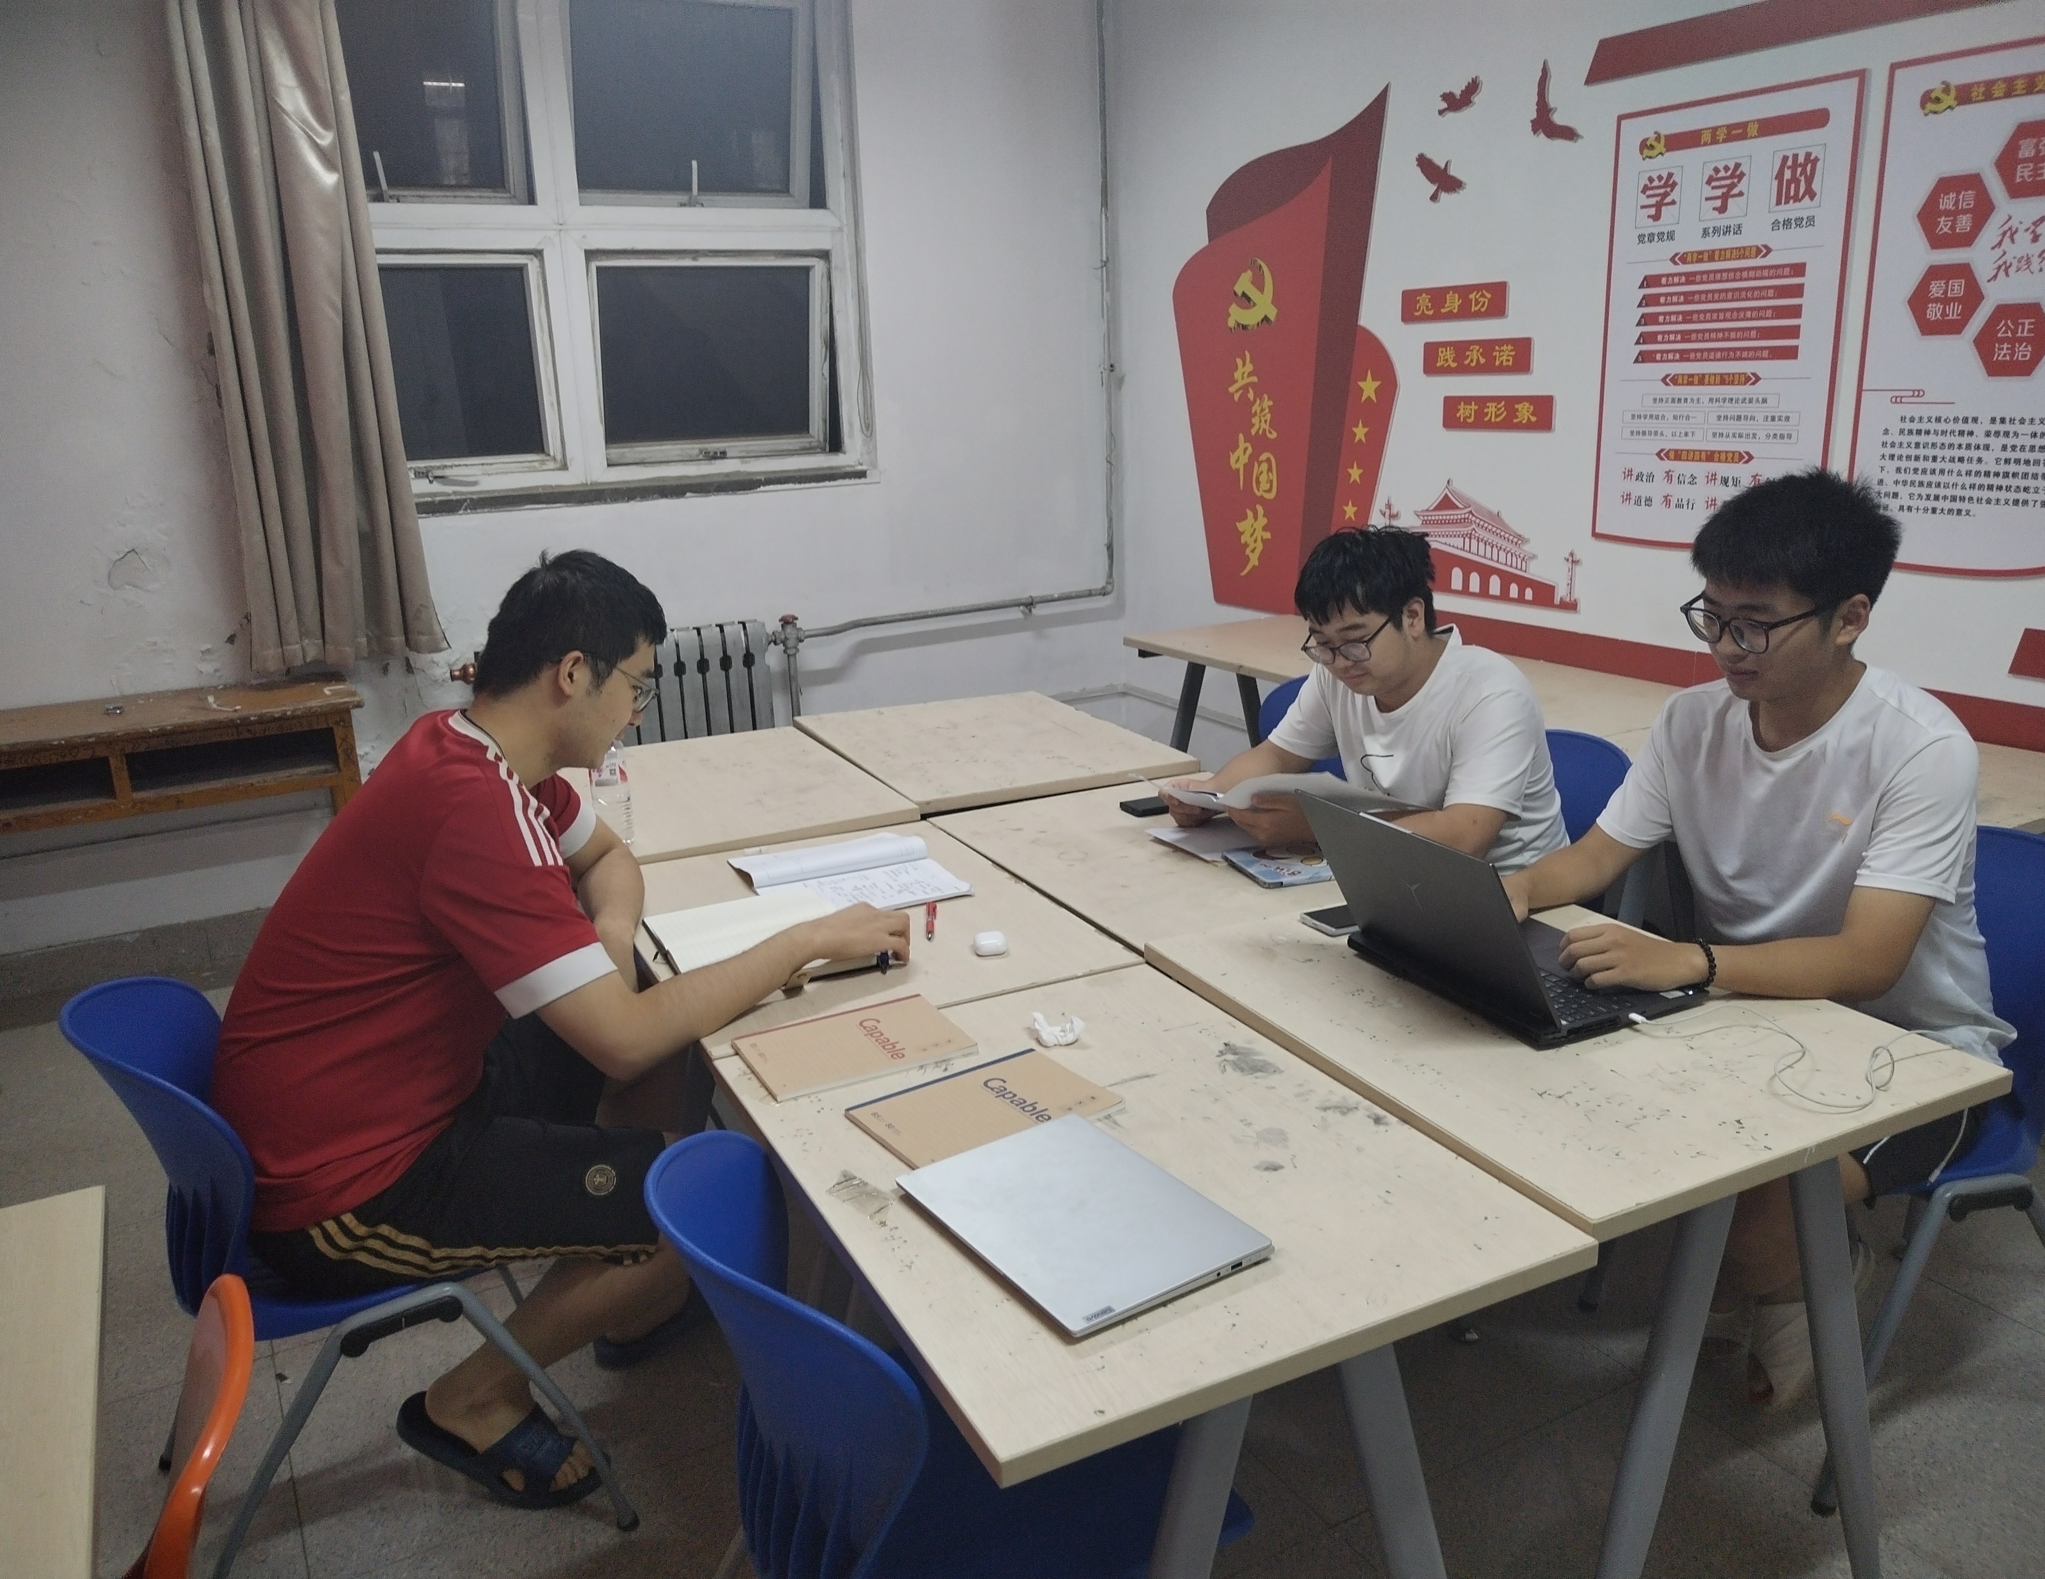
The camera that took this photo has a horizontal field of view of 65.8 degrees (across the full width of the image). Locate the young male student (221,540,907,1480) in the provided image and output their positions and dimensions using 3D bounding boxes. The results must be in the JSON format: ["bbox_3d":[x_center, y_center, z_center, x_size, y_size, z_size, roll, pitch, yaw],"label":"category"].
[{"bbox_3d":[-0.624,0.340,2.181,0.900,1.310,0.530,-7,16,-18],"label":"young male student"}]

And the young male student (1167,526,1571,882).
[{"bbox_3d":[0.638,0.161,2.809,0.740,1.240,0.580,-13,19,-35],"label":"young male student"}]

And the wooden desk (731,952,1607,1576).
[{"bbox_3d":[0.090,0.727,1.754,0.600,0.745,0.800,-9,17,-25],"label":"wooden desk"}]

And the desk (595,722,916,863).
[{"bbox_3d":[-0.609,0.352,3.202,0.600,0.750,0.800,-9,17,-23],"label":"desk"}]

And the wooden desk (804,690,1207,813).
[{"bbox_3d":[-0.069,0.255,3.482,0.600,0.752,0.800,-9,17,-23],"label":"wooden desk"}]

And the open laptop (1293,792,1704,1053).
[{"bbox_3d":[0.584,0.128,1.944,0.346,0.232,0.354,-9,17,-24],"label":"open laptop"}]

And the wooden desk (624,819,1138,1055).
[{"bbox_3d":[-0.260,0.544,2.480,0.600,0.739,0.800,-9,17,-24],"label":"wooden desk"}]

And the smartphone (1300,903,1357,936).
[{"bbox_3d":[0.476,0.177,2.202,0.160,0.008,0.076,-9,17,-24],"label":"smartphone"}]

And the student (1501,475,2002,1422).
[{"bbox_3d":[0.986,0.275,2.123,0.760,1.360,0.560,-11,17,-28],"label":"student"}]

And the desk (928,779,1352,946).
[{"bbox_3d":[0.287,0.450,2.768,0.600,0.729,0.800,-9,17,-23],"label":"desk"}]

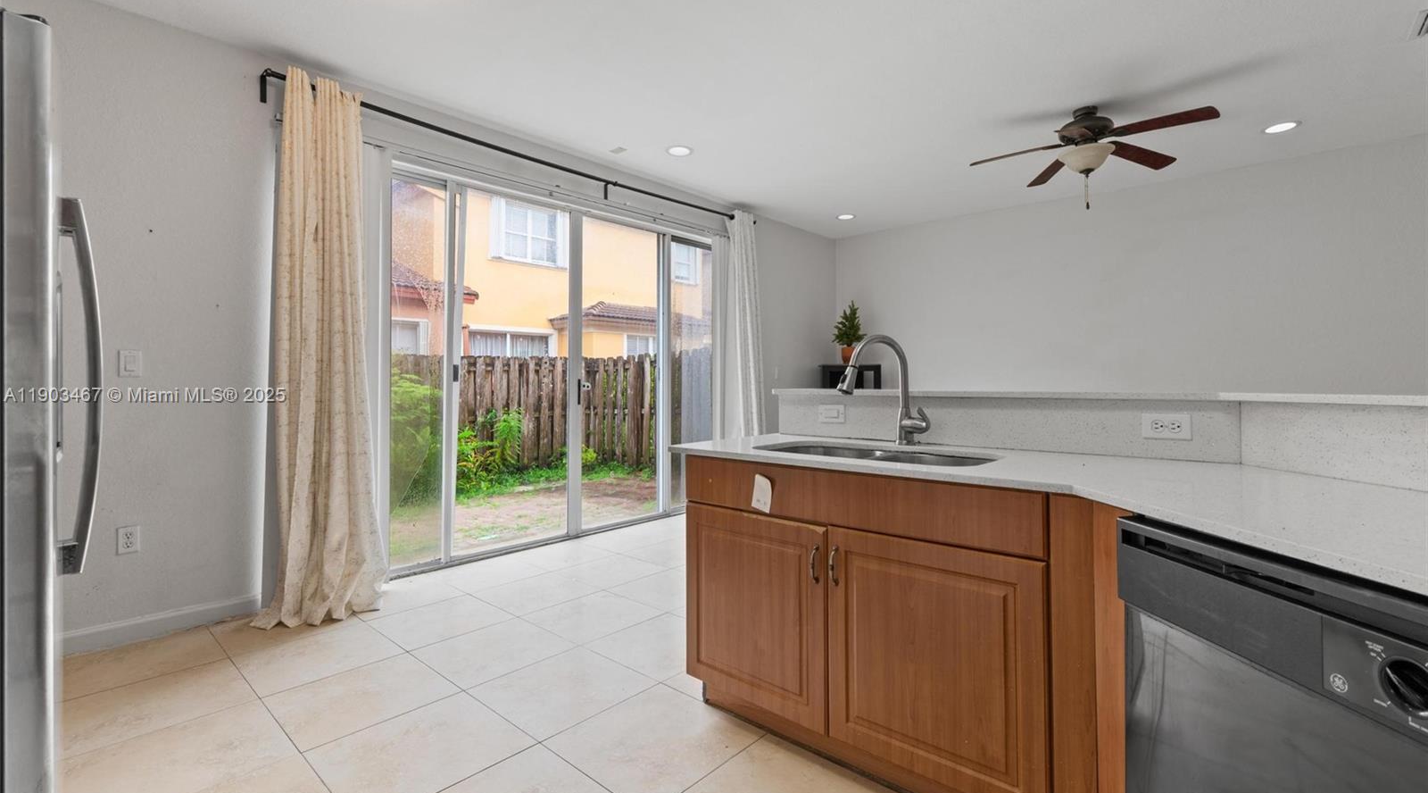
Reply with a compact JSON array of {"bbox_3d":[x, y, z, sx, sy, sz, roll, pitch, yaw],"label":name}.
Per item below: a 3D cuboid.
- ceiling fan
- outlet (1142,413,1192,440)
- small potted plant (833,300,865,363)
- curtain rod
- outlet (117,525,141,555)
[{"bbox_3d":[2.250,-1.430,3.600,1.250,0.540,1.250,0,1,0],"label":"ceiling fan"},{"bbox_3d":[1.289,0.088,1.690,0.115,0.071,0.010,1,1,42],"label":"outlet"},{"bbox_3d":[1.385,-0.658,6.100,0.330,0.650,0.330,0,1,0],"label":"small potted plant"},{"bbox_3d":[-0.960,-1.510,4.200,0.110,0.145,3.600,1,1,44],"label":"curtain rod"},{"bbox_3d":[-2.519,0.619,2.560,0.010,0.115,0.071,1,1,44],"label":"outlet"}]

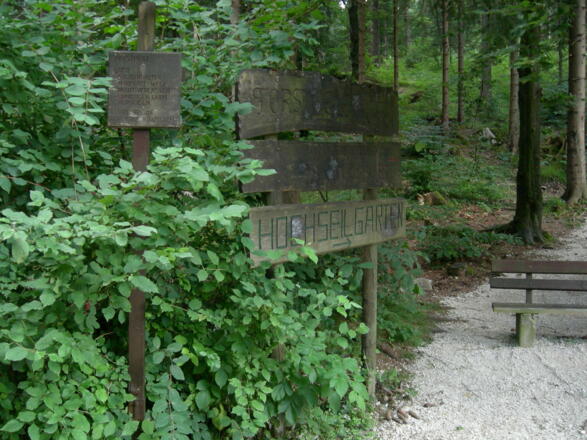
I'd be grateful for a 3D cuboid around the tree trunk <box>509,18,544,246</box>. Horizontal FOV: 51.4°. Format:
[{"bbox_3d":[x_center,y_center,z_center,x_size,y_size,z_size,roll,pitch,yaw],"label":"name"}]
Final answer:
[{"bbox_3d":[4.696,-1.743,12.300,0.600,4.500,0.600,1,2,21],"label":"tree trunk"}]

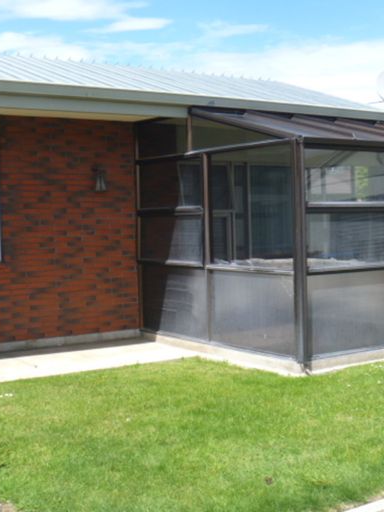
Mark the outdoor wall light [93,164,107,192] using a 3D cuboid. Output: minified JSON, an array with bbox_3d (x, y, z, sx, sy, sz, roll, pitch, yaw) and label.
[{"bbox_3d":[-1.023,-0.863,8.259,0.120,0.305,0.190,-3,3,-33],"label":"outdoor wall light"}]

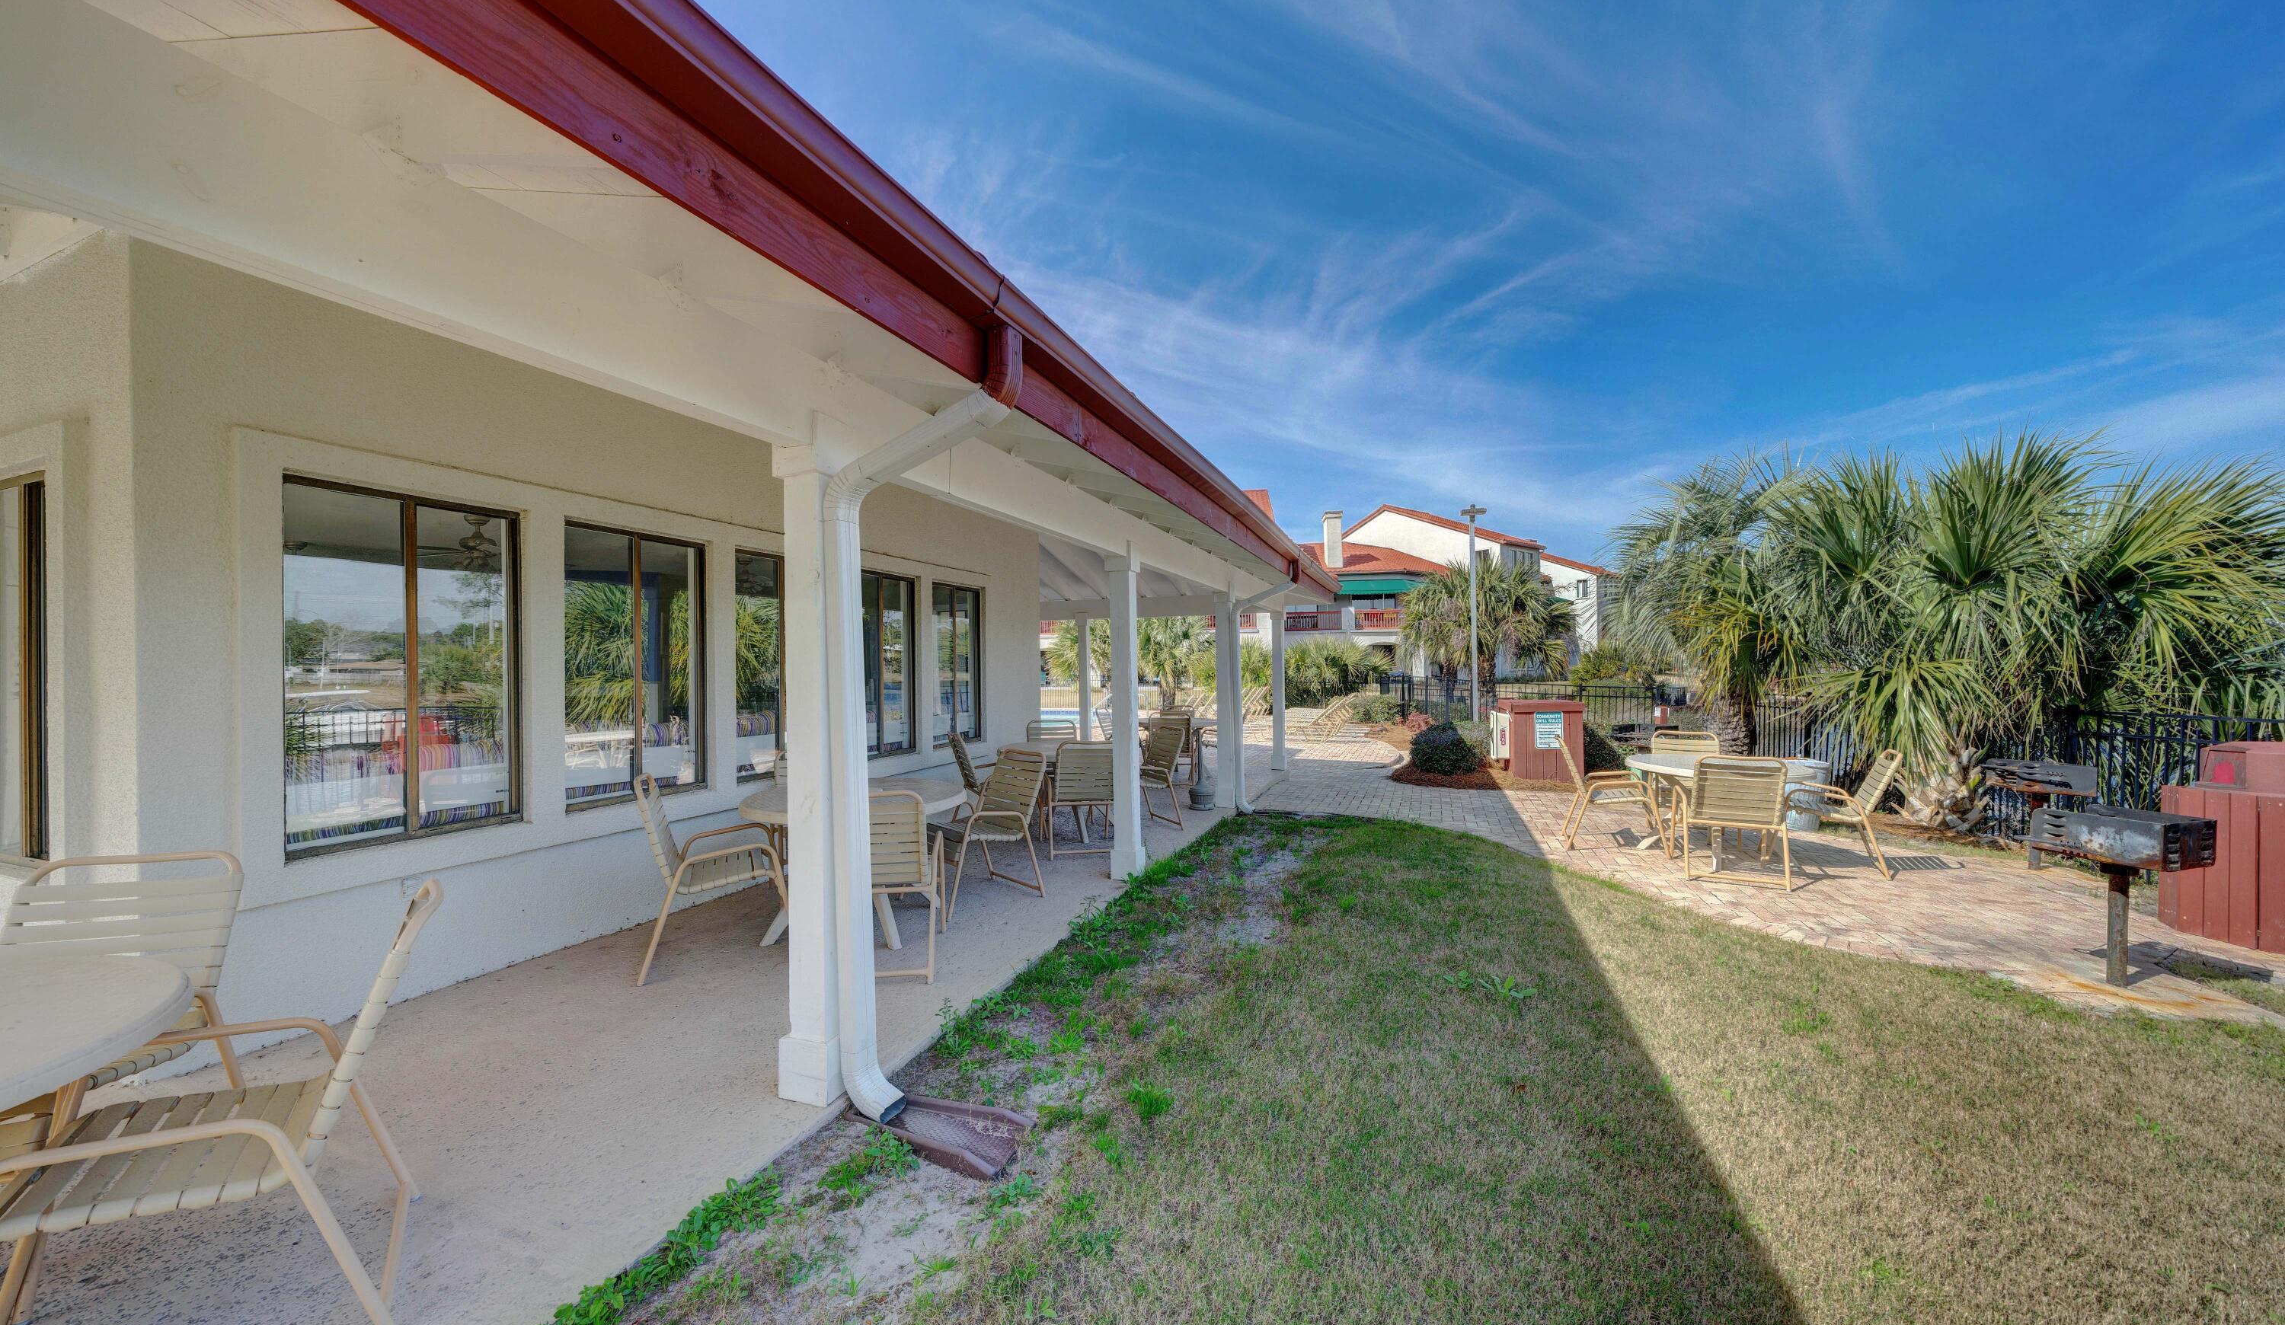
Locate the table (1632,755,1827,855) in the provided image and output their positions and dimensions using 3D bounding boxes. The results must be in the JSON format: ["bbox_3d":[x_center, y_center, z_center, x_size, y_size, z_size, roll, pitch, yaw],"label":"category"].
[{"bbox_3d":[4.358,1.096,5.778,1.200,0.720,1.200,-1,0,21],"label":"table"}]

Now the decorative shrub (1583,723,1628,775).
[{"bbox_3d":[6.270,1.170,10.800,1.120,0.730,1.080,0,0,30],"label":"decorative shrub"}]

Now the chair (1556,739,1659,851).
[{"bbox_3d":[3.779,1.040,6.144,0.727,0.871,0.576,-1,-1,28],"label":"chair"}]

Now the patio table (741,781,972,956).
[{"bbox_3d":[-1.627,1.161,4.419,1.220,0.750,1.220,-1,0,21],"label":"patio table"}]

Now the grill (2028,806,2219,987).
[{"bbox_3d":[4.746,1.155,3.705,0.385,0.849,0.453,0,0,-13],"label":"grill"}]

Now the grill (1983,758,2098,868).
[{"bbox_3d":[6.718,1.157,5.726,0.386,0.821,0.500,0,0,-43],"label":"grill"}]

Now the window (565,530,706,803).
[{"bbox_3d":[-2.934,0.031,4.469,0.080,1.562,0.873,-1,-1,21],"label":"window"}]

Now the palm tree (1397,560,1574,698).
[{"bbox_3d":[10.900,-0.879,25.000,5.400,4.600,4.400,-1,0,24],"label":"palm tree"}]

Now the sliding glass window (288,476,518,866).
[{"bbox_3d":[-3.405,0.024,3.555,0.080,1.580,0.900,-1,0,21],"label":"sliding glass window"}]

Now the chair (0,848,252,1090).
[{"bbox_3d":[-3.022,1.063,2.105,0.576,0.871,0.727,-1,-1,-25],"label":"chair"}]

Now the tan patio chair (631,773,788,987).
[{"bbox_3d":[-2.223,1.063,4.030,0.750,0.915,0.590,0,0,-29],"label":"tan patio chair"}]

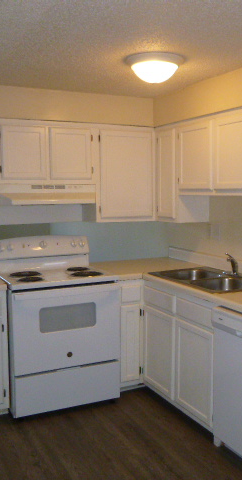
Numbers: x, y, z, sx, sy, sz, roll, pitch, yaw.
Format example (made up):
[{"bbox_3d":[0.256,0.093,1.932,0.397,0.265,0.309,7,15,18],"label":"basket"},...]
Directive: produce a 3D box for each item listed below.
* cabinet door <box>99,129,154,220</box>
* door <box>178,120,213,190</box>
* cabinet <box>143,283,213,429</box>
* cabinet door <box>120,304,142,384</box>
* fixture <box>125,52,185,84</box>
[{"bbox_3d":[0.043,-0.508,3.639,0.457,0.684,0.020,-3,6,-25],"label":"cabinet door"},{"bbox_3d":[0.541,-0.584,3.301,0.032,0.453,0.406,-3,7,-26],"label":"door"},{"bbox_3d":[0.615,0.734,3.236,0.577,0.853,0.872,-3,6,-25],"label":"cabinet"},{"bbox_3d":[0.067,0.776,3.452,0.163,0.599,0.020,-3,6,-25],"label":"cabinet door"},{"bbox_3d":[0.185,-0.946,2.575,0.332,0.137,0.332,0,6,0],"label":"fixture"}]

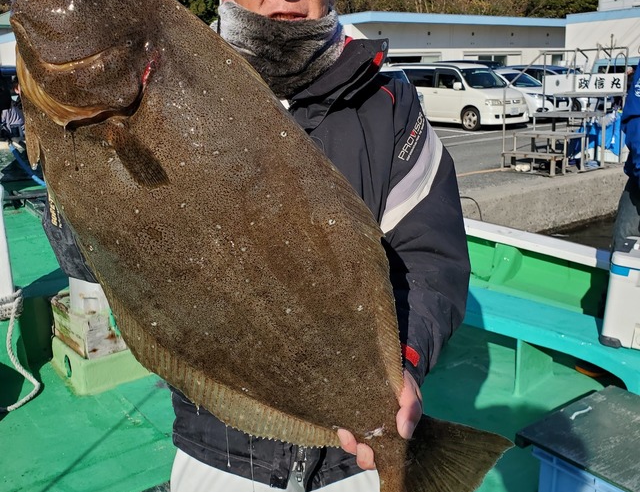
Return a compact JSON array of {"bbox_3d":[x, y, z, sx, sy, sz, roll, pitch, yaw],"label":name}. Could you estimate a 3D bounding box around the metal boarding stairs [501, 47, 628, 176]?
[{"bbox_3d":[4.030,-2.245,10.570,1.740,1.880,0.990,-11,17,-31],"label":"metal boarding stairs"}]

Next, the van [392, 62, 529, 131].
[{"bbox_3d":[3.958,-4.469,19.058,1.700,1.840,4.650,-11,17,-32],"label":"van"}]

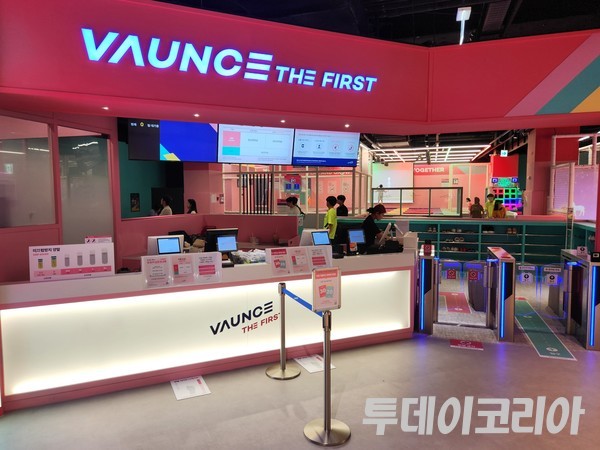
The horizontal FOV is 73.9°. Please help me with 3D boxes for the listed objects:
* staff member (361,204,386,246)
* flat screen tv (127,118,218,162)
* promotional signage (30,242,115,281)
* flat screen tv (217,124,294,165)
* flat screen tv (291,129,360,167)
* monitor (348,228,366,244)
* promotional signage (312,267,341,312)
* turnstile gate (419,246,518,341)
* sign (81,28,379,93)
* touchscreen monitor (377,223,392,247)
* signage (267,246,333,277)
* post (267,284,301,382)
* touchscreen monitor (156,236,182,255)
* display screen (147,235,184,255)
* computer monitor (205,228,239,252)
[{"bbox_3d":[1.018,0.578,5.550,0.450,1.680,0.460,0,4,8],"label":"staff member"},{"bbox_3d":[-1.783,-1.242,5.679,1.216,0.690,0.070,-2,10,-24],"label":"flat screen tv"},{"bbox_3d":[-2.095,0.344,3.660,0.670,0.315,0.030,-2,2,-20],"label":"promotional signage"},{"bbox_3d":[-0.670,-1.280,6.167,1.216,0.690,0.070,-2,10,-24],"label":"flat screen tv"},{"bbox_3d":[0.444,-1.317,6.655,1.216,0.690,0.070,-2,10,-24],"label":"flat screen tv"},{"bbox_3d":[0.721,0.148,5.000,0.230,0.180,0.040,-1,-16,-16],"label":"monitor"},{"bbox_3d":[0.203,0.482,2.931,0.228,0.315,0.025,-2,4,-24],"label":"promotional signage"},{"bbox_3d":[2.315,0.904,5.652,1.120,1.020,1.200,1,4,19],"label":"turnstile gate"},{"bbox_3d":[-0.532,-1.804,4.497,3.400,0.320,0.080,-2,4,-24],"label":"sign"},{"bbox_3d":[1.111,0.130,5.200,0.050,0.310,0.350,25,11,14],"label":"touchscreen monitor"},{"bbox_3d":[0.000,0.399,4.378,0.740,0.300,0.060,-2,-14,-23],"label":"signage"},{"bbox_3d":[-0.172,1.042,4.028,0.355,0.910,0.355,0,3,0],"label":"post"},{"bbox_3d":[-1.375,0.224,4.200,0.240,0.185,0.040,-2,-18,-27],"label":"touchscreen monitor"},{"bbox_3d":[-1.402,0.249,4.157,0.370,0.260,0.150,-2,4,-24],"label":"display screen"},{"bbox_3d":[-0.900,0.196,4.600,0.370,0.310,0.160,-2,-6,-17],"label":"computer monitor"}]

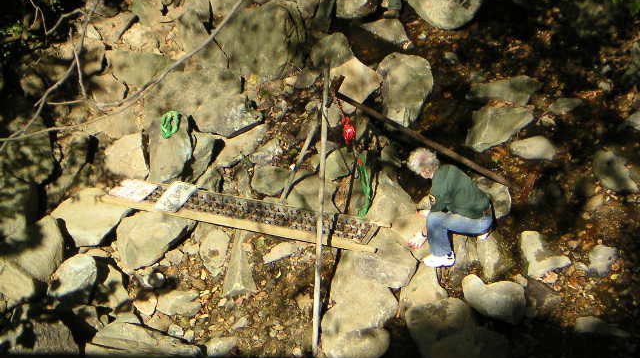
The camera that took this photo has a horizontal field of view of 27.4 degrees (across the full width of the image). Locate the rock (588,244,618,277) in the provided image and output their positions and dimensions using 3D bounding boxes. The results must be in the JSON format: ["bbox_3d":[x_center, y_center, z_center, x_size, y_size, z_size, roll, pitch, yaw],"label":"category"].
[{"bbox_3d":[2.373,0.682,10.989,0.270,0.190,0.280,0,42,0],"label":"rock"}]

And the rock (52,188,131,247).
[{"bbox_3d":[-1.922,0.323,11.093,0.640,0.280,0.480,0,41,0],"label":"rock"}]

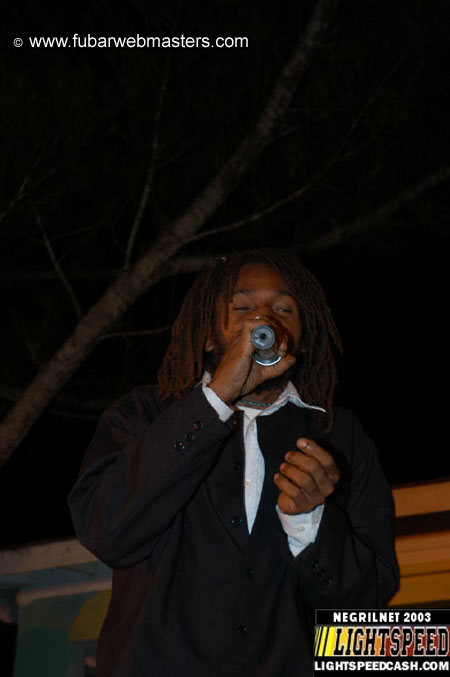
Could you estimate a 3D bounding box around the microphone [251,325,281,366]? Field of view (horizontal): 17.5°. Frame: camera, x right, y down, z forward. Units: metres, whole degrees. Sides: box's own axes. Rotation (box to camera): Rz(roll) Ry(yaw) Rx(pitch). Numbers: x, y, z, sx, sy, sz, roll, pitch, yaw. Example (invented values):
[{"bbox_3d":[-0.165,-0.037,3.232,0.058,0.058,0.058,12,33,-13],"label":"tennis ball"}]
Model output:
[{"bbox_3d":[0.061,0.023,2.085,0.052,0.052,0.235,-1,-12,4],"label":"microphone"}]

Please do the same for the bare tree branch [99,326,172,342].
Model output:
[{"bbox_3d":[-0.281,-0.016,4.700,0.270,0.050,0.060,-9,-11,0],"label":"bare tree branch"}]

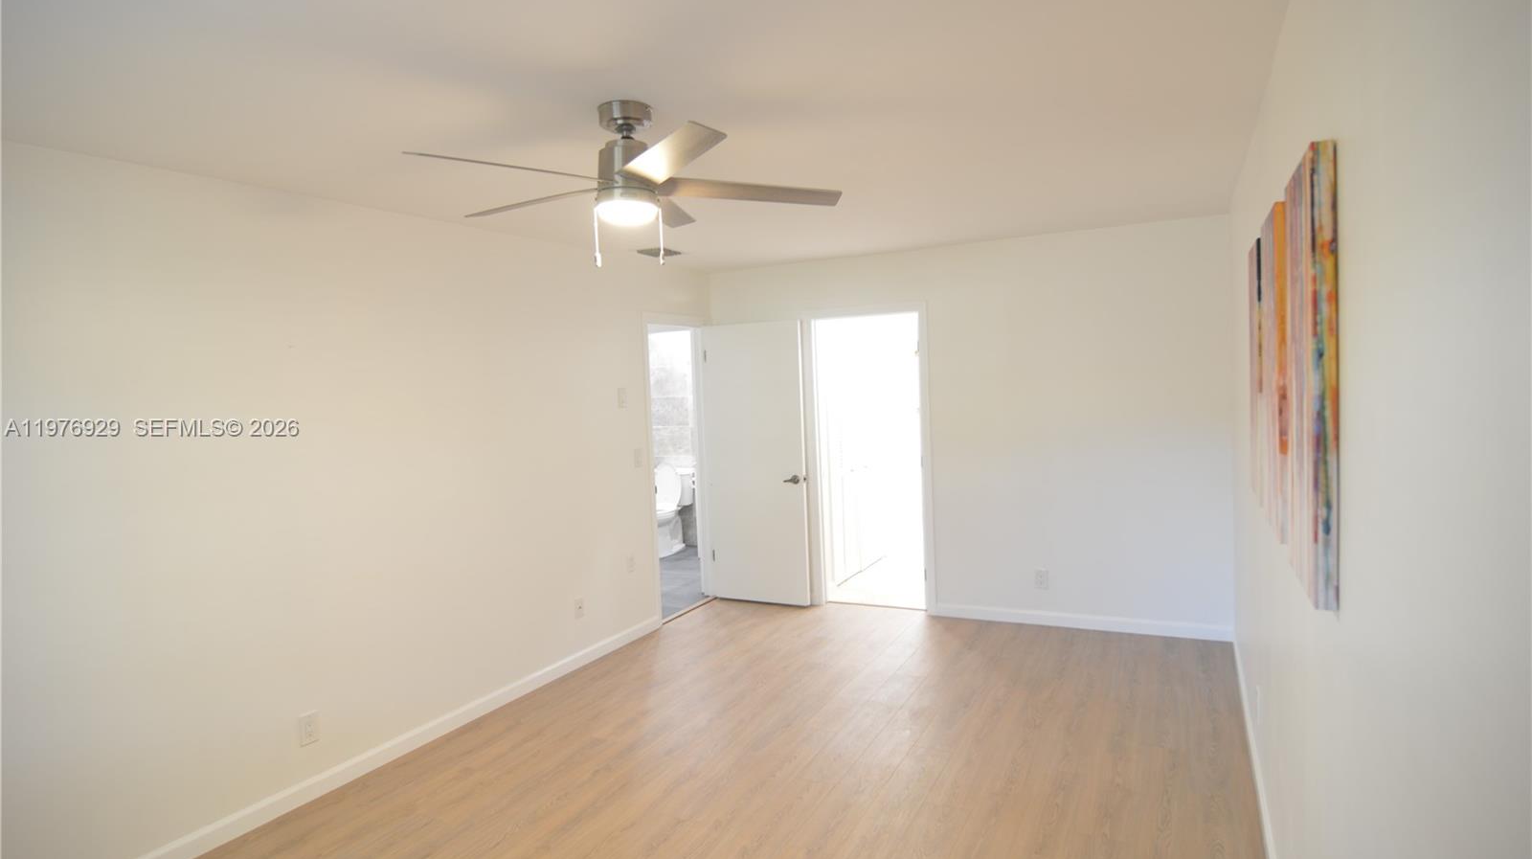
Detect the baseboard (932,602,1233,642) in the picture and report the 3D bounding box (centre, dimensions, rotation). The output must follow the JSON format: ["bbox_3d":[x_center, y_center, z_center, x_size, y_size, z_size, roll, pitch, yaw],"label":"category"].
[{"bbox_3d":[1.934,1.206,4.824,1.737,0.082,0.016,-1,4,26],"label":"baseboard"}]

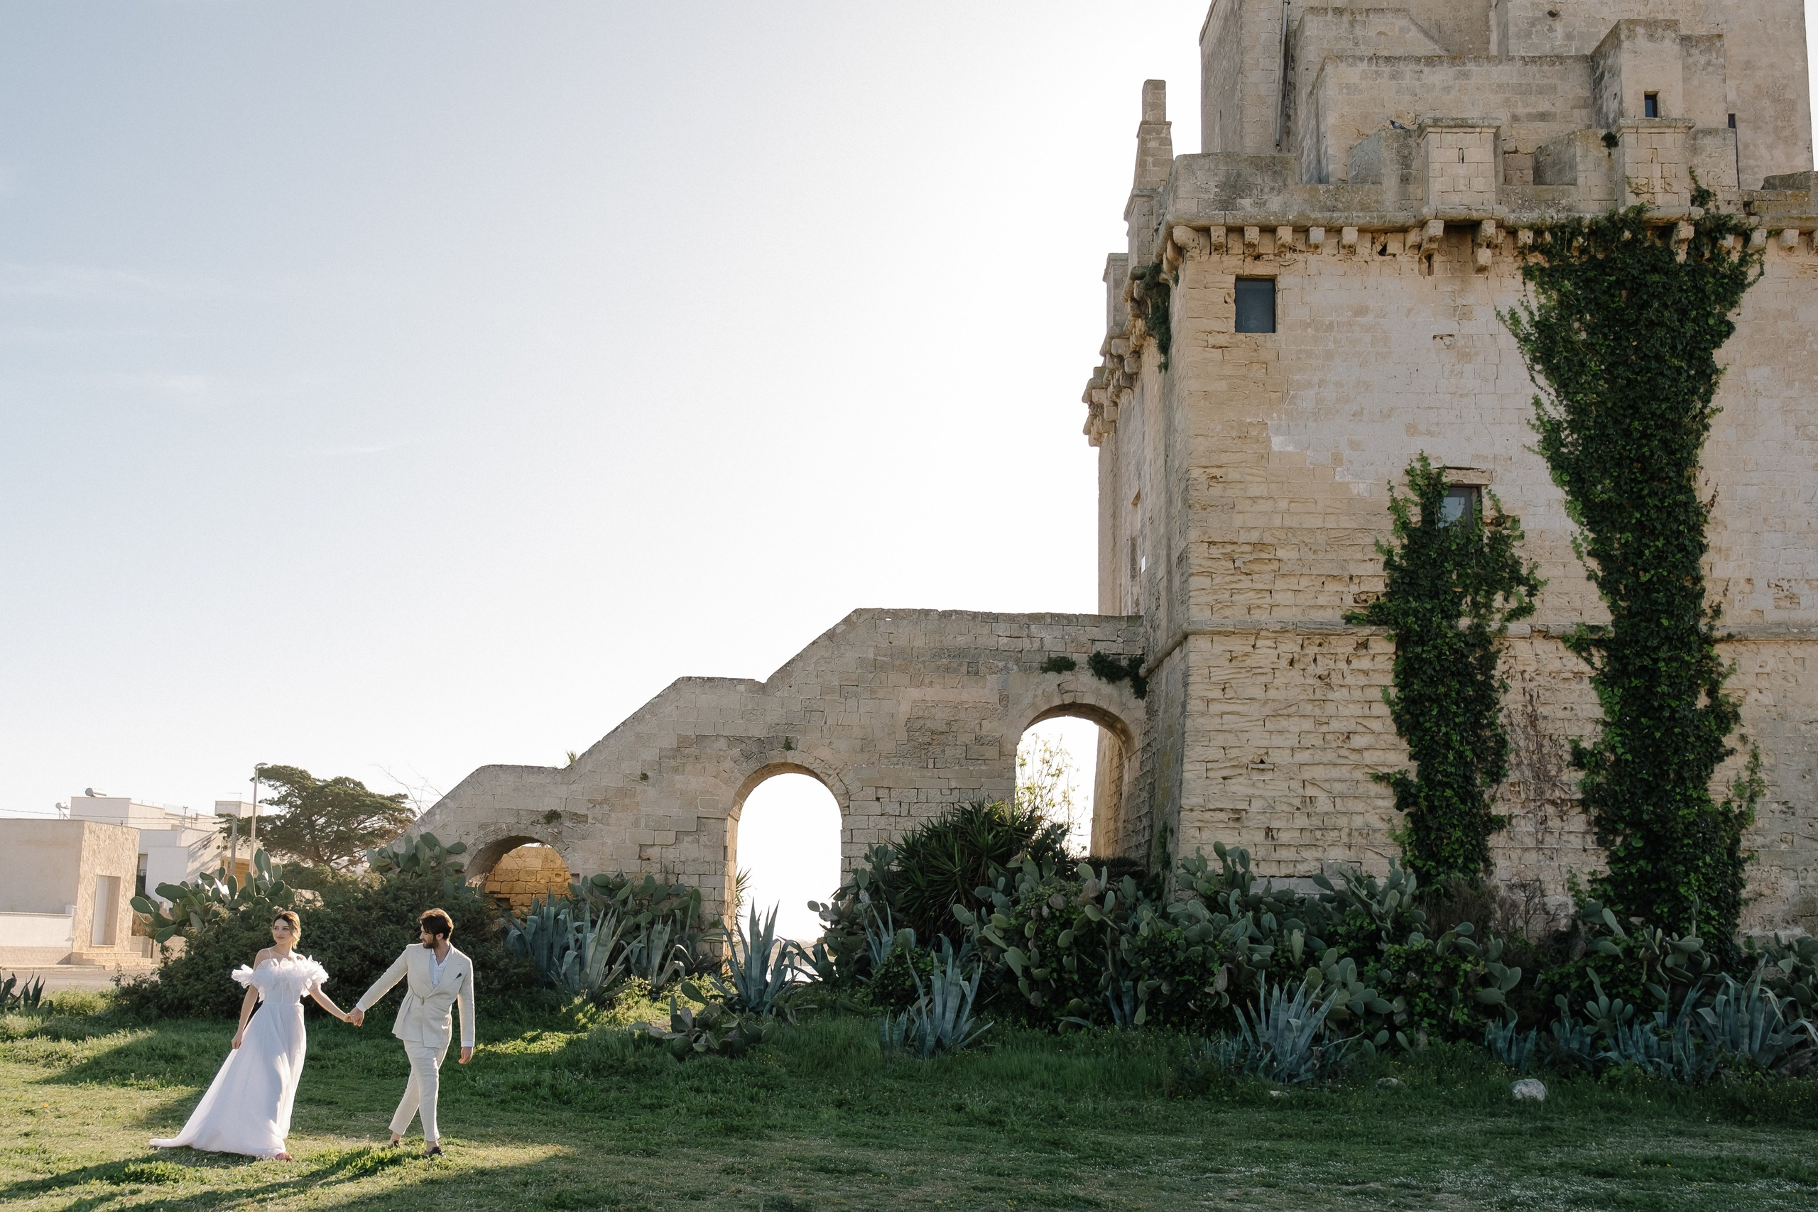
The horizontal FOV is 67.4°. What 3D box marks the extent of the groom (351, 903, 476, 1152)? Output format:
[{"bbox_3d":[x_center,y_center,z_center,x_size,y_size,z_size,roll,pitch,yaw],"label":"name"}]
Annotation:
[{"bbox_3d":[-3.700,3.195,10.250,0.880,1.758,0.600,7,-14,-26],"label":"groom"}]

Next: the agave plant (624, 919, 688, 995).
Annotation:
[{"bbox_3d":[-3.998,5.539,21.500,1.050,1.200,1.050,1,-11,0],"label":"agave plant"}]

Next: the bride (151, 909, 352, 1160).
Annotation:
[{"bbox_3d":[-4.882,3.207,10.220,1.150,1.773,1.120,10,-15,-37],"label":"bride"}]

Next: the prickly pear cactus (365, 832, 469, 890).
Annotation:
[{"bbox_3d":[-7.761,4.084,21.500,1.650,1.050,1.300,1,-11,0],"label":"prickly pear cactus"}]

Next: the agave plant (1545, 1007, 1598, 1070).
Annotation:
[{"bbox_3d":[7.152,4.682,14.700,0.580,0.718,0.550,1,-12,0],"label":"agave plant"}]

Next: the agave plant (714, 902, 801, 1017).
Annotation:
[{"bbox_3d":[-2.121,5.012,19.300,1.250,1.500,1.200,1,-11,0],"label":"agave plant"}]

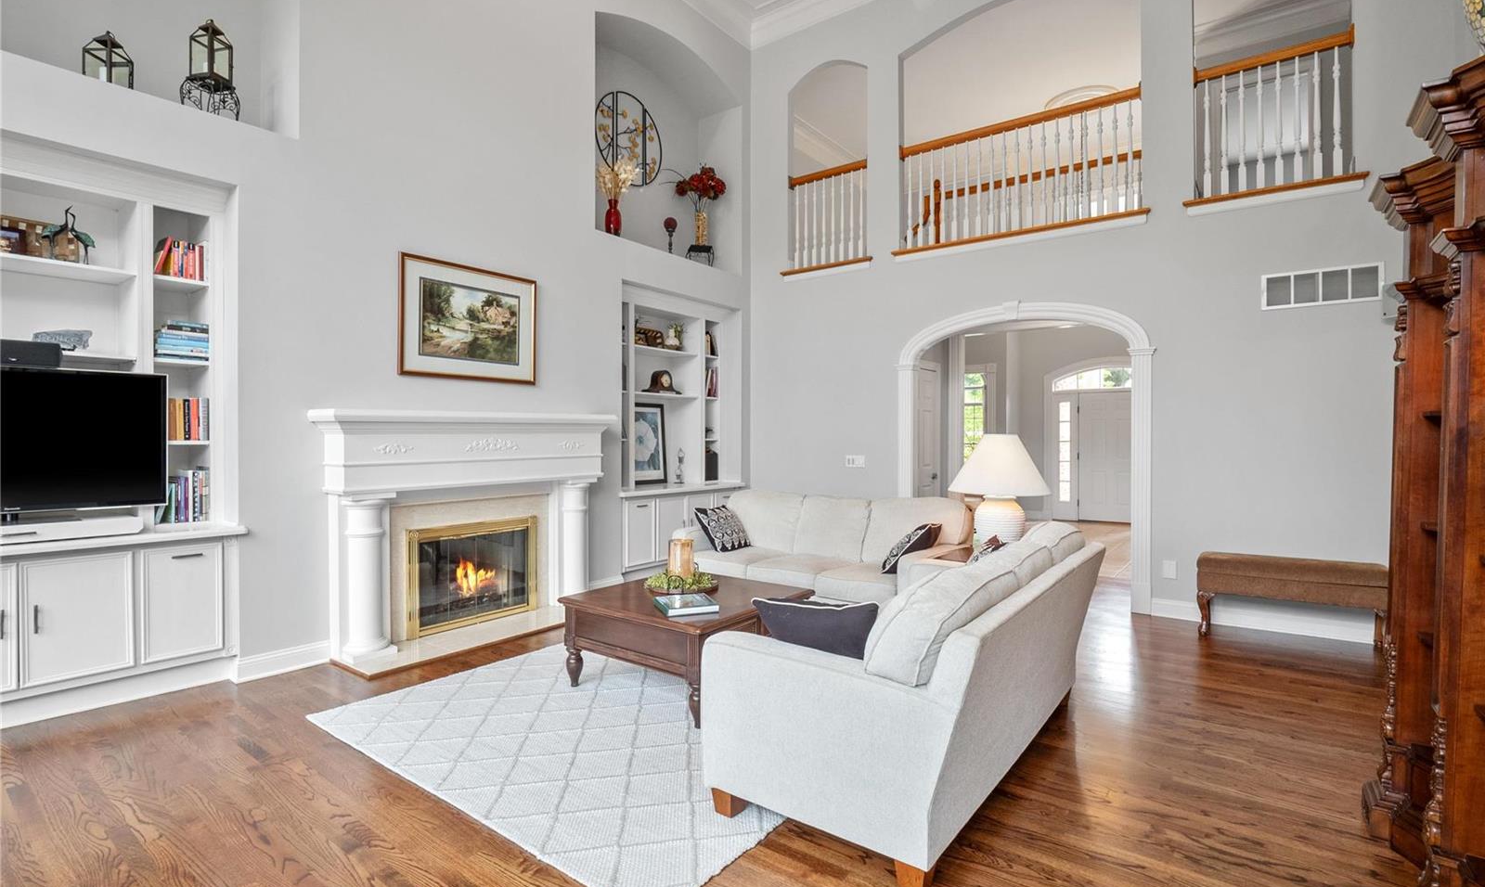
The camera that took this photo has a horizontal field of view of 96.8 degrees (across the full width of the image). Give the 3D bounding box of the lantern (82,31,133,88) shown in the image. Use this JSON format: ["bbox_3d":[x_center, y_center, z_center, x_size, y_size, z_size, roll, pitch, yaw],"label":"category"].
[{"bbox_3d":[-3.157,-1.892,3.288,0.134,0.328,0.134,0,1,1],"label":"lantern"}]

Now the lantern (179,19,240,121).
[{"bbox_3d":[-2.910,-2.026,3.620,0.178,0.589,0.178,0,1,11],"label":"lantern"}]

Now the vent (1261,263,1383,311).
[{"bbox_3d":[3.973,-1.073,4.535,0.633,0.248,0.025,0,1,38],"label":"vent"}]

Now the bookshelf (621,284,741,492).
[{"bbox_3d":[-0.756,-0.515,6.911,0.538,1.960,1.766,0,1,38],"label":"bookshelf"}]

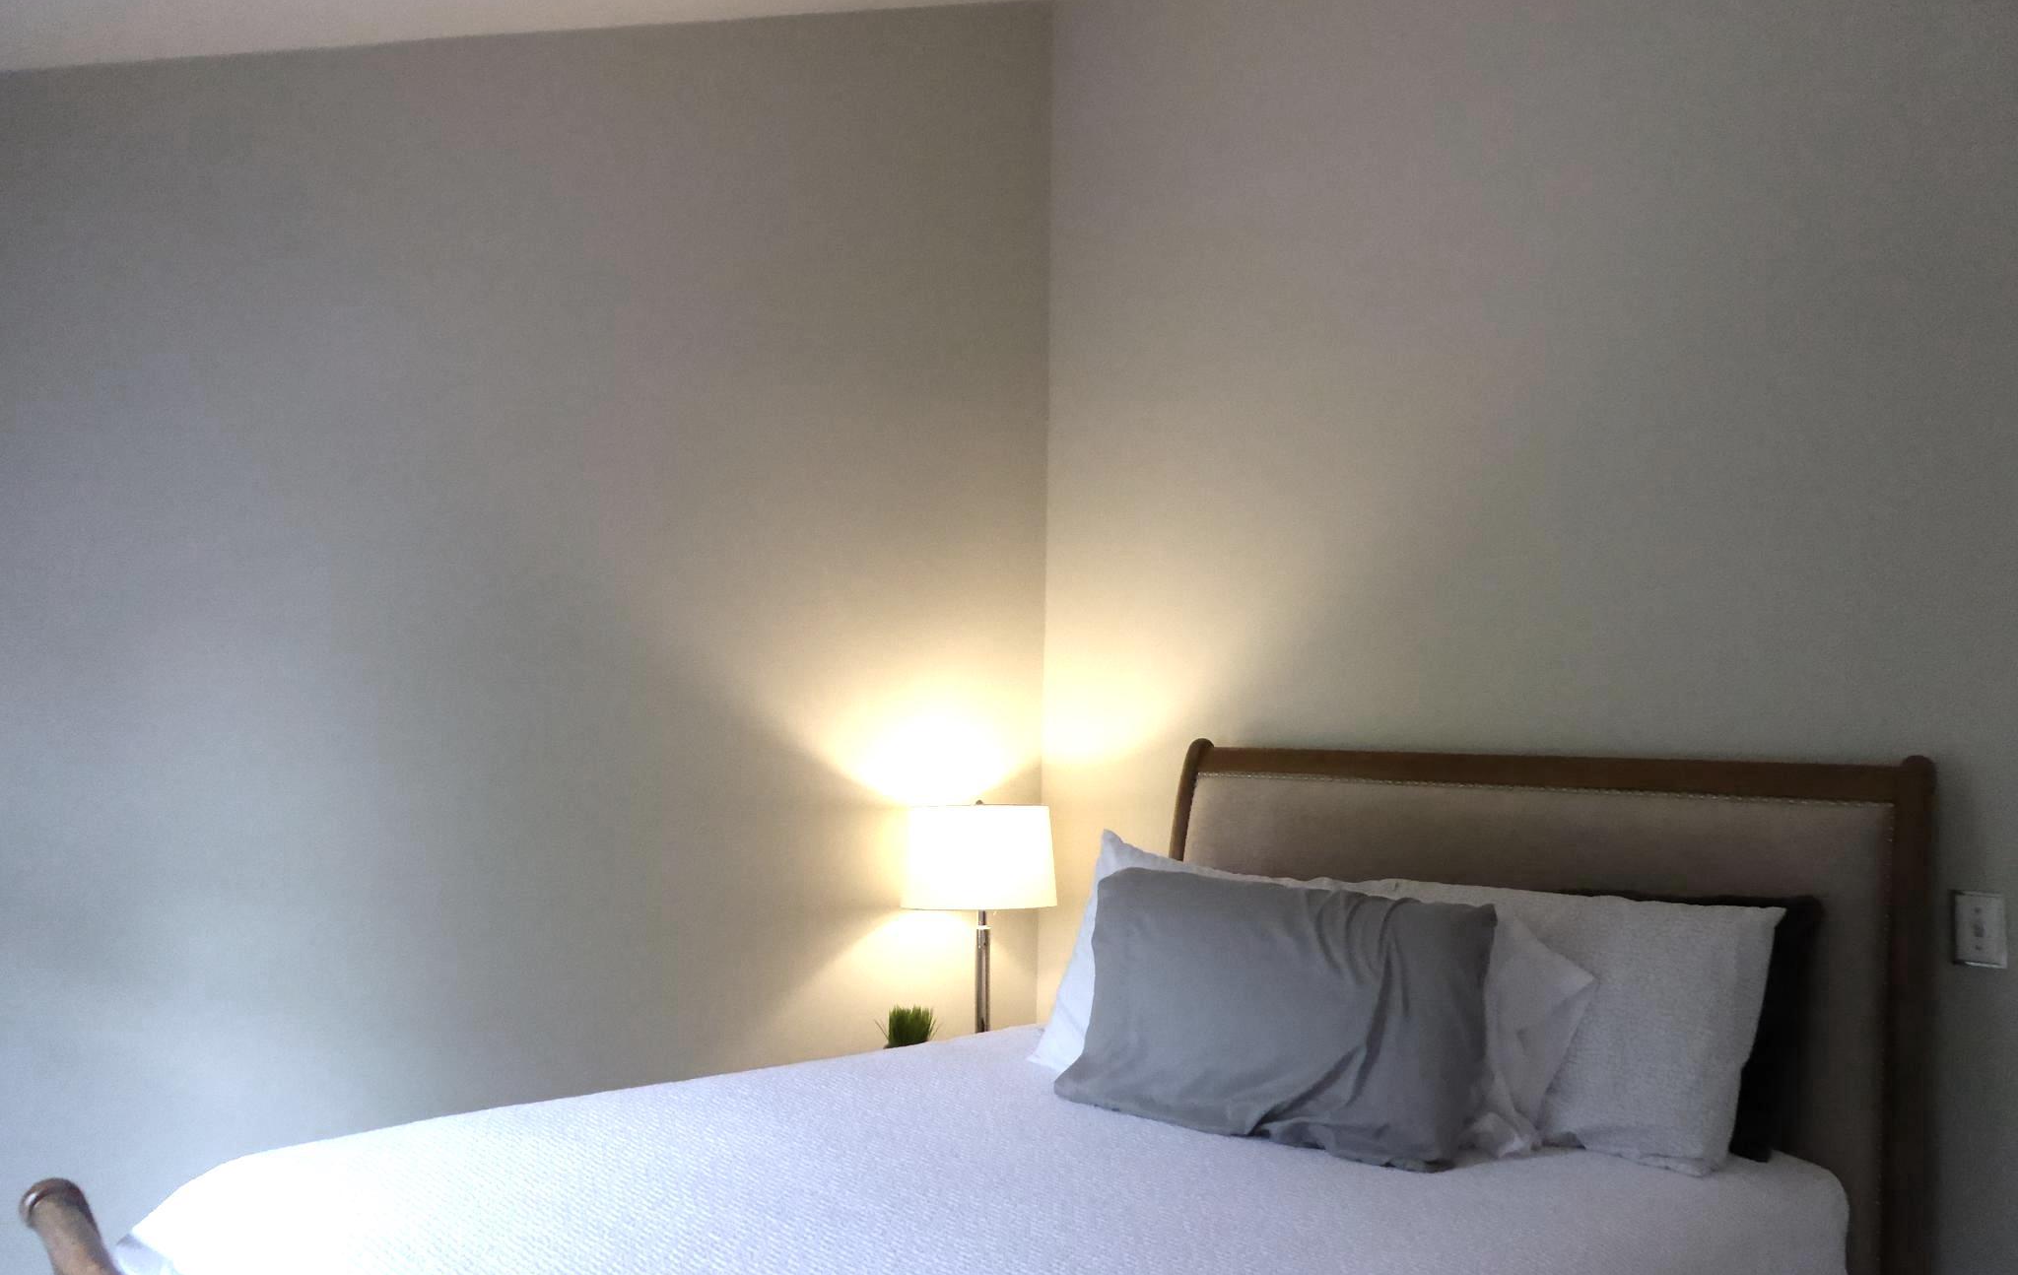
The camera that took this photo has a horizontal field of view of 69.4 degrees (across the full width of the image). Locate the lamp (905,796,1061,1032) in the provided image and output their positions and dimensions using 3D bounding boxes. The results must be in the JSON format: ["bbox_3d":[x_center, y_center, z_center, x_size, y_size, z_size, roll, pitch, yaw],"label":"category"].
[{"bbox_3d":[-0.069,0.732,3.547,0.376,0.651,0.376,1,-4,0],"label":"lamp"}]

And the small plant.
[{"bbox_3d":[-0.236,0.962,3.458,0.125,0.176,0.125,4,-5,-42],"label":"small plant"}]

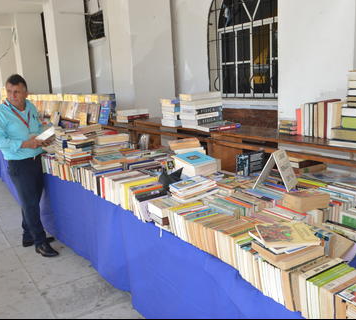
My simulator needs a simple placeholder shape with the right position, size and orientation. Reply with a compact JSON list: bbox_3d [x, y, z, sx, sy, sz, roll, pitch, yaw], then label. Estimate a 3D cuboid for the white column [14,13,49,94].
[{"bbox_3d":[-3.721,-1.882,9.320,0.591,3.421,0.591,-11,14,-34],"label":"white column"}]

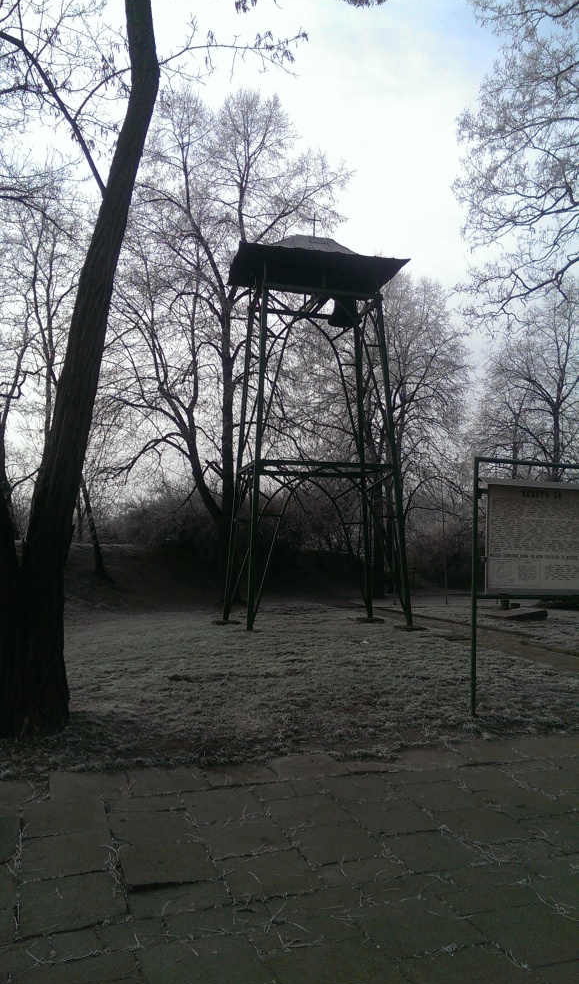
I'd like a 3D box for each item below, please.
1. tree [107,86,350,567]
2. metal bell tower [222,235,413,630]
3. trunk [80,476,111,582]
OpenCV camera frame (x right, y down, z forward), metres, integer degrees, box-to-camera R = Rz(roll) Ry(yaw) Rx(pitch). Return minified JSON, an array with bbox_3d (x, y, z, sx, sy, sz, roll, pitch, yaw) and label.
[{"bbox_3d":[-1.826,-5.090,25.275,7.700,17.234,6.800,0,-5,0],"label":"tree"},{"bbox_3d":[0.624,-1.657,18.937,4.162,9.713,2.997,1,-5,-14],"label":"metal bell tower"},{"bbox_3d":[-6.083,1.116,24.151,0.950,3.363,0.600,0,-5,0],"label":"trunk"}]

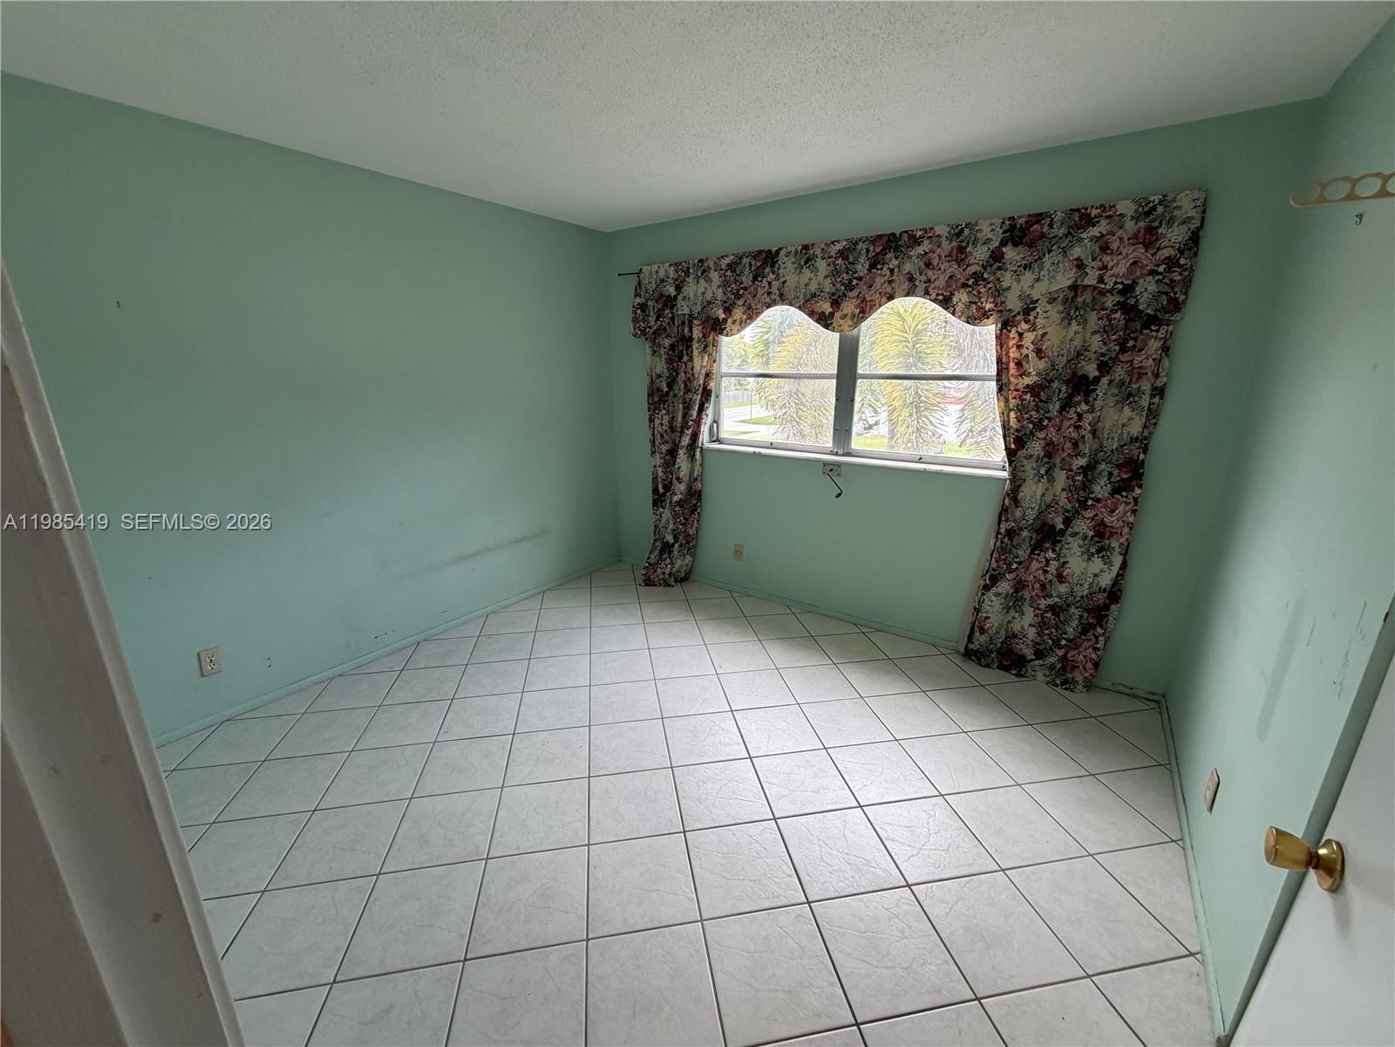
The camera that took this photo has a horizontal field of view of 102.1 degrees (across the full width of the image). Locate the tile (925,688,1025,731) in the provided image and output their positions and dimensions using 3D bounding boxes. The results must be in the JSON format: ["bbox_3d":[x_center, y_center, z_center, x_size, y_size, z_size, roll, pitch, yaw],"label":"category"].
[{"bbox_3d":[1.300,0.860,2.629,0.315,0.010,0.315,-3,16,-10],"label":"tile"}]

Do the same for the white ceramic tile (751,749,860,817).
[{"bbox_3d":[0.409,1.007,2.197,0.321,0.010,0.321,-3,16,-10],"label":"white ceramic tile"}]

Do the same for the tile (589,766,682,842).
[{"bbox_3d":[-0.234,1.040,2.089,0.324,0.010,0.324,-3,16,-10],"label":"tile"}]

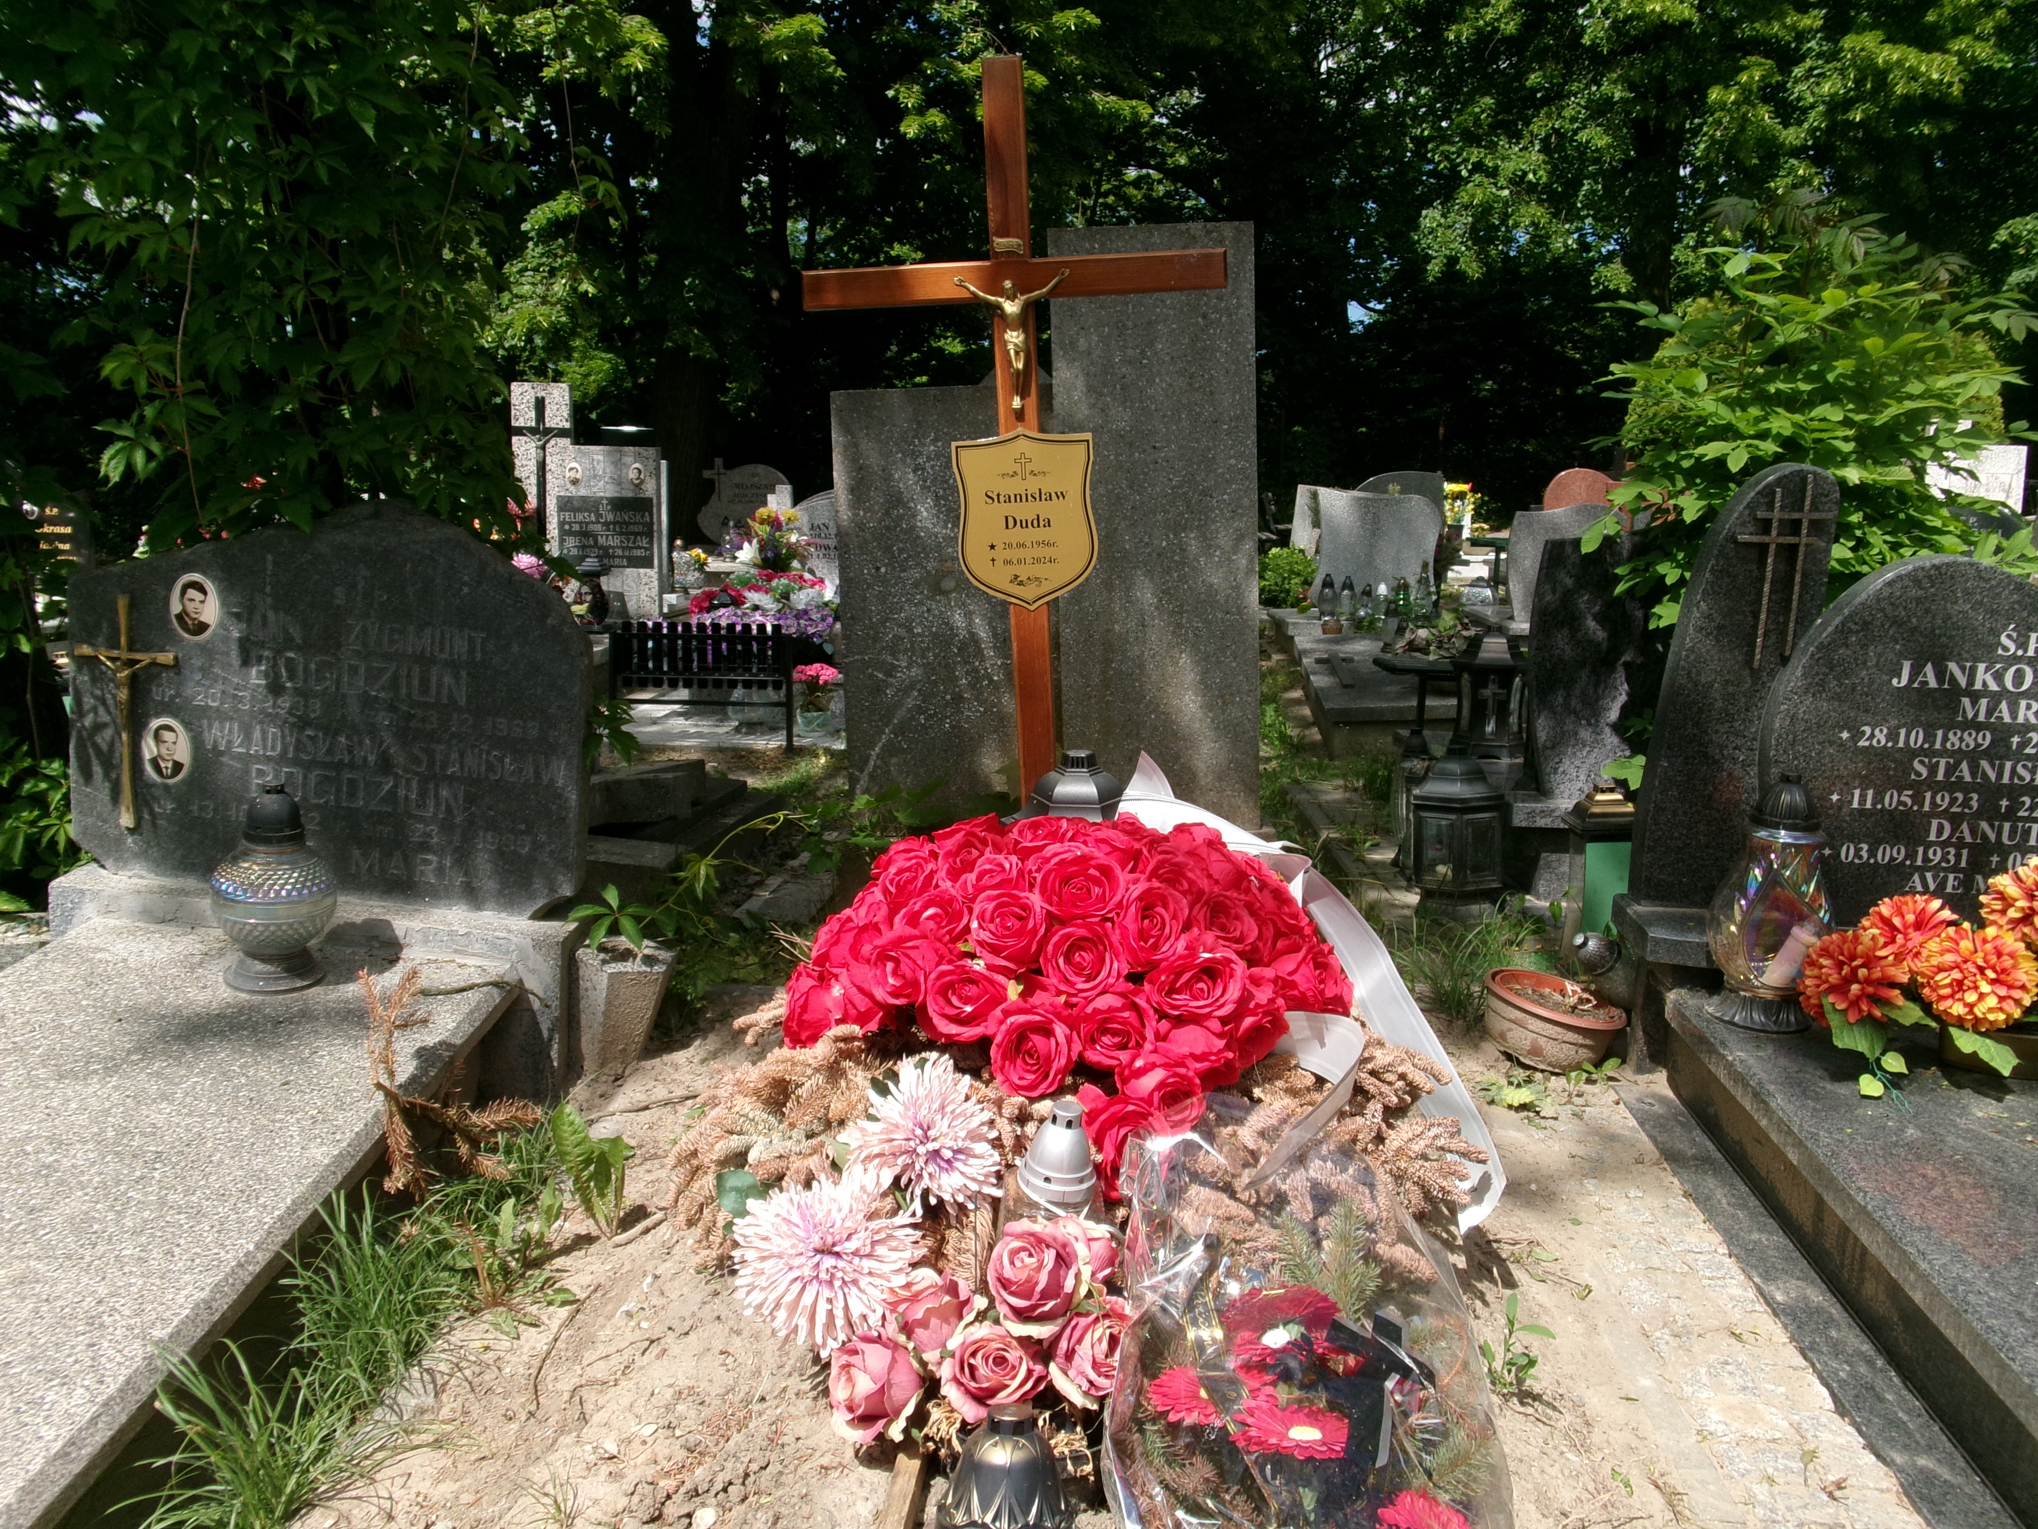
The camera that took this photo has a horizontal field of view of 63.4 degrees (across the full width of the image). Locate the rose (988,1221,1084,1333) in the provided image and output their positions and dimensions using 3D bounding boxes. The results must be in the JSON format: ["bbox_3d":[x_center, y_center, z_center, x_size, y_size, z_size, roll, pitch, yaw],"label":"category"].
[{"bbox_3d":[0.015,0.526,1.690,0.095,0.105,0.080,2,-27,6],"label":"rose"}]

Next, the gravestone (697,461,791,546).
[{"bbox_3d":[-1.699,-1.601,10.200,0.570,0.560,0.110,0,13,0],"label":"gravestone"}]

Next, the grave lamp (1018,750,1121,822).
[{"bbox_3d":[0.087,0.163,2.462,0.215,0.380,0.215,0,13,0],"label":"grave lamp"}]

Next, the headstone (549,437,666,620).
[{"bbox_3d":[-1.851,-1.047,7.400,0.510,0.800,0.130,0,13,-2],"label":"headstone"}]

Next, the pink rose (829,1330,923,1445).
[{"bbox_3d":[-0.142,0.617,1.640,0.090,0.100,0.090,11,-20,38],"label":"pink rose"}]

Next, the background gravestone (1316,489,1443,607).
[{"bbox_3d":[1.633,-0.967,7.500,0.580,0.560,0.110,1,13,3],"label":"background gravestone"}]

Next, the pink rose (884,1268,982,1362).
[{"bbox_3d":[-0.090,0.572,1.710,0.090,0.080,0.090,9,57,32],"label":"pink rose"}]

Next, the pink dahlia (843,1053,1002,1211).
[{"bbox_3d":[-0.108,0.414,1.850,0.168,0.168,0.080,-1,-13,-5],"label":"pink dahlia"}]

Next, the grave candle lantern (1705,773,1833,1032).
[{"bbox_3d":[1.168,0.205,2.553,0.192,0.380,0.192,1,13,0],"label":"grave candle lantern"}]

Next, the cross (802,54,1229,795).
[{"bbox_3d":[0.010,-0.369,2.635,0.660,1.420,0.055,-3,13,1],"label":"cross"}]

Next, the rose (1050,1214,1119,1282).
[{"bbox_3d":[0.065,0.515,1.740,0.080,0.080,0.070,-7,-27,-27],"label":"rose"}]

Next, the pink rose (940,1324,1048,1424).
[{"bbox_3d":[-0.024,0.602,1.630,0.105,0.095,0.080,0,-27,0],"label":"pink rose"}]

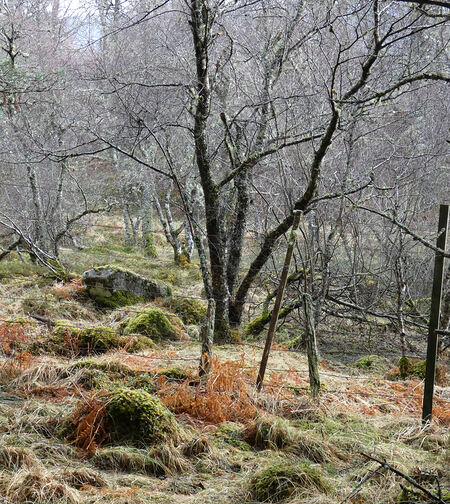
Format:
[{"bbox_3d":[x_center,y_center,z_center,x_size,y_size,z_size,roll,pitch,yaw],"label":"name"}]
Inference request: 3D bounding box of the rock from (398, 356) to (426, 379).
[{"bbox_3d":[2.322,1.423,15.800,0.370,0.270,0.320,0,1,0],"label":"rock"}]

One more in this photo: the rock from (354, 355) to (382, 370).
[{"bbox_3d":[1.844,1.430,16.600,0.340,0.200,0.290,0,1,0],"label":"rock"}]

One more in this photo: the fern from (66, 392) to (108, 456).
[{"bbox_3d":[-1.115,1.399,10.400,0.340,0.450,0.340,0,1,0],"label":"fern"}]

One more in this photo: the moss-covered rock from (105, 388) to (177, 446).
[{"bbox_3d":[-0.705,1.381,10.700,0.590,0.460,0.520,0,1,0],"label":"moss-covered rock"}]

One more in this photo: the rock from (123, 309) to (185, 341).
[{"bbox_3d":[-1.104,1.119,19.800,0.950,0.480,0.750,0,1,0],"label":"rock"}]

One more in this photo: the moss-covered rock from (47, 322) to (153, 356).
[{"bbox_3d":[-1.791,1.248,18.300,1.480,0.440,0.800,0,1,0],"label":"moss-covered rock"}]

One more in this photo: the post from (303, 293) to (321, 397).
[{"bbox_3d":[0.882,0.938,13.000,0.105,1.050,0.105,-5,1,0],"label":"post"}]

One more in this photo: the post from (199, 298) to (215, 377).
[{"bbox_3d":[-0.224,1.057,15.500,0.120,1.000,0.120,6,1,0],"label":"post"}]

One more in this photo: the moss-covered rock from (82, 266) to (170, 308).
[{"bbox_3d":[-1.843,0.655,24.000,1.600,0.780,1.050,0,2,11],"label":"moss-covered rock"}]

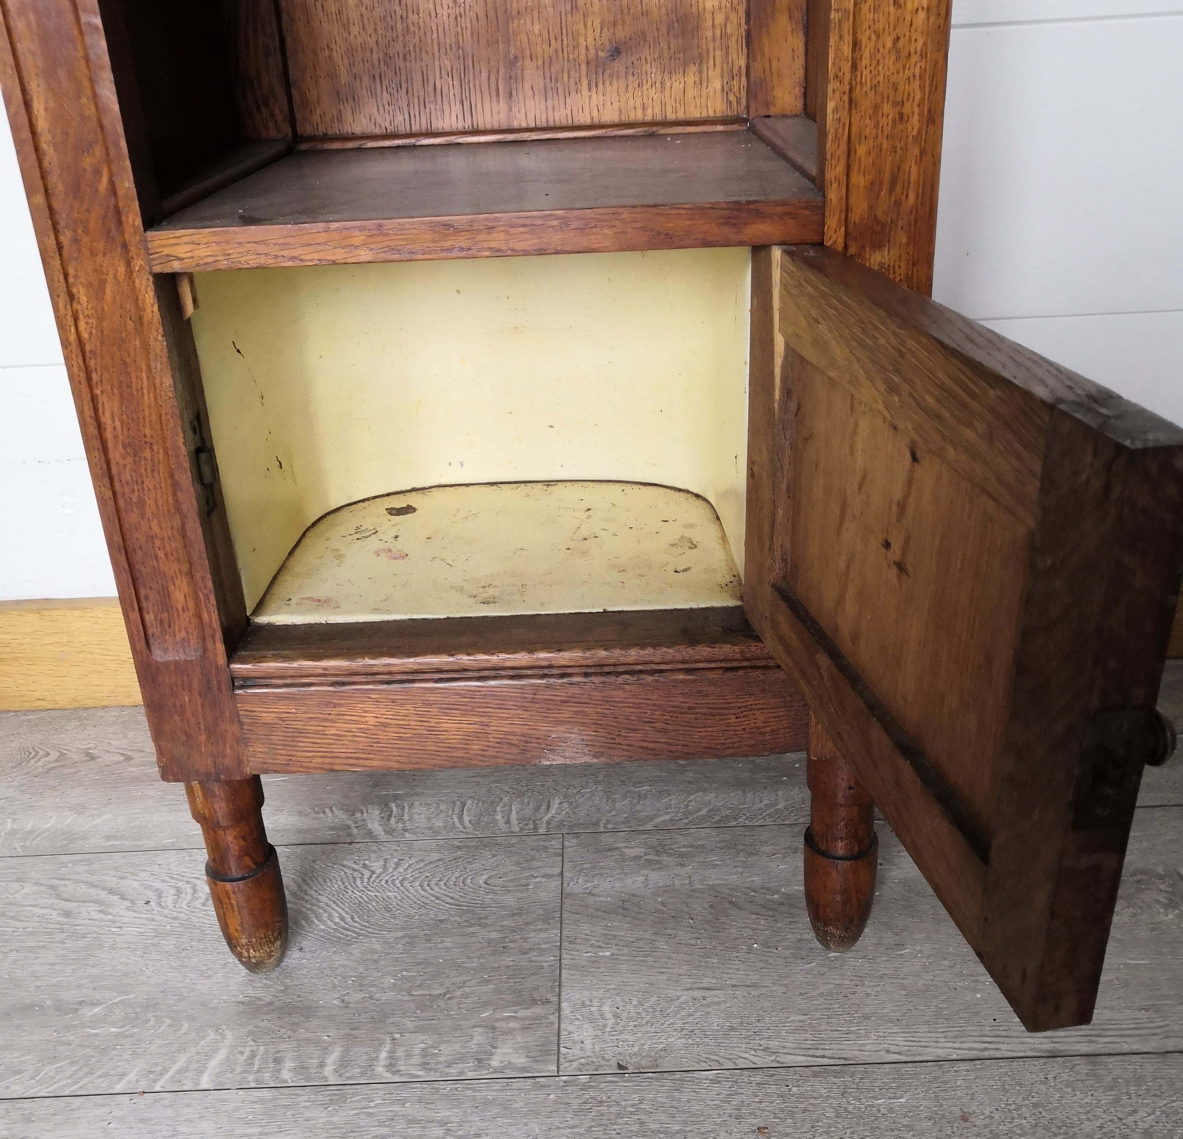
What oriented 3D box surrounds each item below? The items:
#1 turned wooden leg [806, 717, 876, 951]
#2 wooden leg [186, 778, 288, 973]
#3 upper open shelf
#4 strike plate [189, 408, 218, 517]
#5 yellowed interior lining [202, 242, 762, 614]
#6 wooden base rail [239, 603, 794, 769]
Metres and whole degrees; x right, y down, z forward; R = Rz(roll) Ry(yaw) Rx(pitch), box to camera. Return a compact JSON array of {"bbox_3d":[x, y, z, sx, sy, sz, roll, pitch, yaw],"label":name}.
[{"bbox_3d":[0.138,0.147,0.680,0.038,0.147,0.038,-3,25,1],"label":"turned wooden leg"},{"bbox_3d":[-0.196,0.164,0.687,0.038,0.141,0.038,-3,25,1],"label":"wooden leg"},{"bbox_3d":[-0.046,-0.201,0.651,0.287,0.018,0.287,-3,25,1],"label":"upper open shelf"},{"bbox_3d":[-0.183,-0.050,0.584,0.004,0.050,0.019,-3,25,1],"label":"strike plate"},{"bbox_3d":[-0.053,-0.104,0.692,0.262,0.190,0.187,-3,25,1],"label":"yellowed interior lining"},{"bbox_3d":[-0.034,0.060,0.640,0.287,0.067,0.046,-3,25,1],"label":"wooden base rail"}]

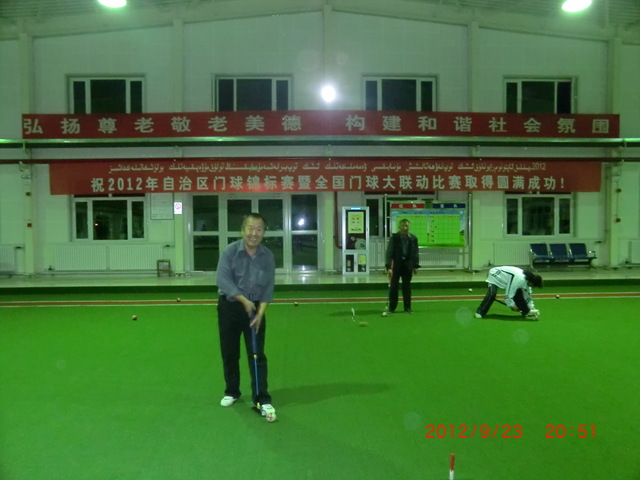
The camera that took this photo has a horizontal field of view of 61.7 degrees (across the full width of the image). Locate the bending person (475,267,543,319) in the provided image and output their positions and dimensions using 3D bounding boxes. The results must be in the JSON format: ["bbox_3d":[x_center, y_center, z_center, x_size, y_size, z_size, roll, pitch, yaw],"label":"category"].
[{"bbox_3d":[3.199,0.866,9.100,1.050,0.850,0.500,0,2,6],"label":"bending person"}]

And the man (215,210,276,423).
[{"bbox_3d":[-0.647,0.620,4.720,0.520,1.690,0.460,-1,2,-12],"label":"man"}]

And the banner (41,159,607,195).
[{"bbox_3d":[0.280,-1.895,15.800,16.400,0.970,0.050,-1,2,-2],"label":"banner"}]

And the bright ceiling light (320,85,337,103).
[{"bbox_3d":[0.247,-4.262,15.600,0.430,0.460,0.300,-1,2,-2],"label":"bright ceiling light"}]

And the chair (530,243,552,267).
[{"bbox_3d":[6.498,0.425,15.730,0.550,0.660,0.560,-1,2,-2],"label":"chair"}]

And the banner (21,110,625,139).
[{"bbox_3d":[0.163,-3.429,15.850,17.800,0.750,0.050,-1,2,-2],"label":"banner"}]

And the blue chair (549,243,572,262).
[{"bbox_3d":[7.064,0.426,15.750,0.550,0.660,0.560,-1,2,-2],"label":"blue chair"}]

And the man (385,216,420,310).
[{"bbox_3d":[1.486,0.463,9.600,0.580,1.650,0.360,0,2,3],"label":"man"}]

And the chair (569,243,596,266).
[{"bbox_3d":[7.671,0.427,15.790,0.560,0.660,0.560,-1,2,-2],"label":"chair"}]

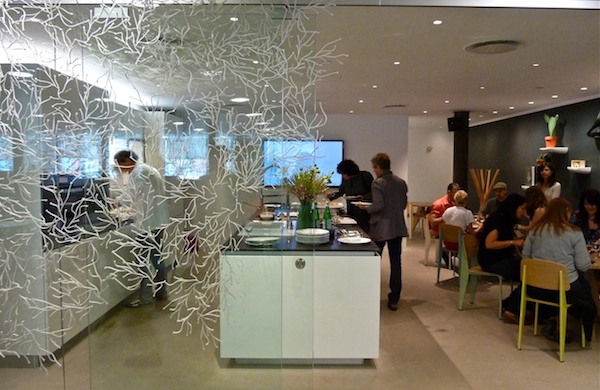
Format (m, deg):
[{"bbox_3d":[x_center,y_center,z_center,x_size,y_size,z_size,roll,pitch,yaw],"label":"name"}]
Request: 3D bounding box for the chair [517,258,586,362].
[{"bbox_3d":[2.268,0.984,3.912,0.490,0.820,0.430,-3,5,-41],"label":"chair"}]

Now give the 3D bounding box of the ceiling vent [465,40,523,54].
[{"bbox_3d":[1.550,-1.155,3.428,0.460,0.050,0.460,0,4,0],"label":"ceiling vent"}]

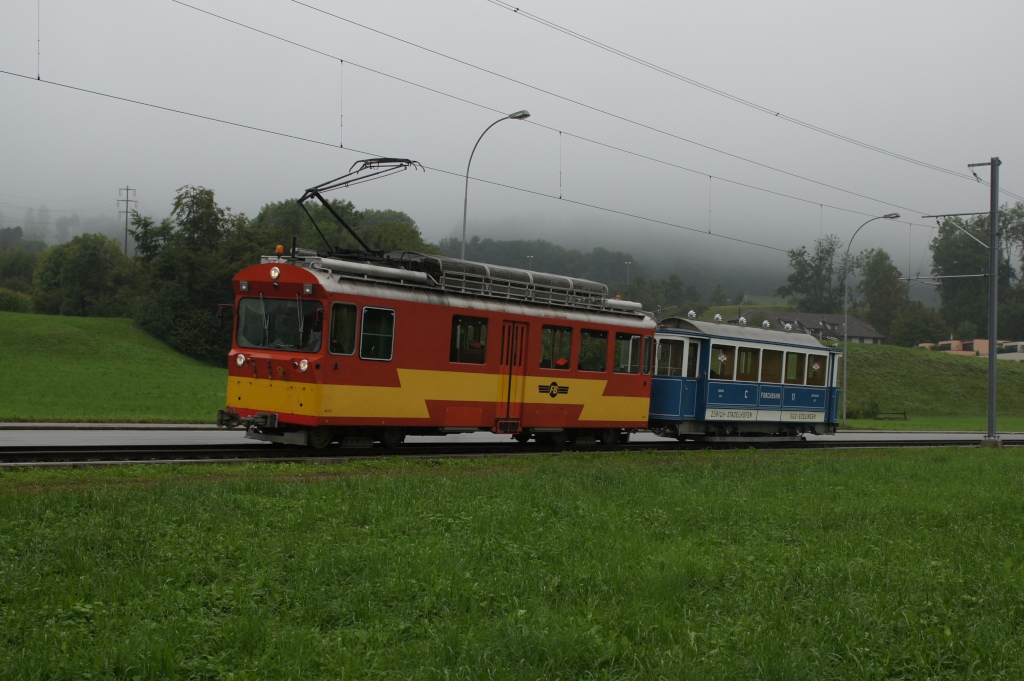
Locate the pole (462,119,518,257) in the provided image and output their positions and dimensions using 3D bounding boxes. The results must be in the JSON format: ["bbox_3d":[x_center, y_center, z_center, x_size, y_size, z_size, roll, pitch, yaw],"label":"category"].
[{"bbox_3d":[-0.796,-2.164,38.779,2.180,9.850,0.180,0,-4,42],"label":"pole"}]

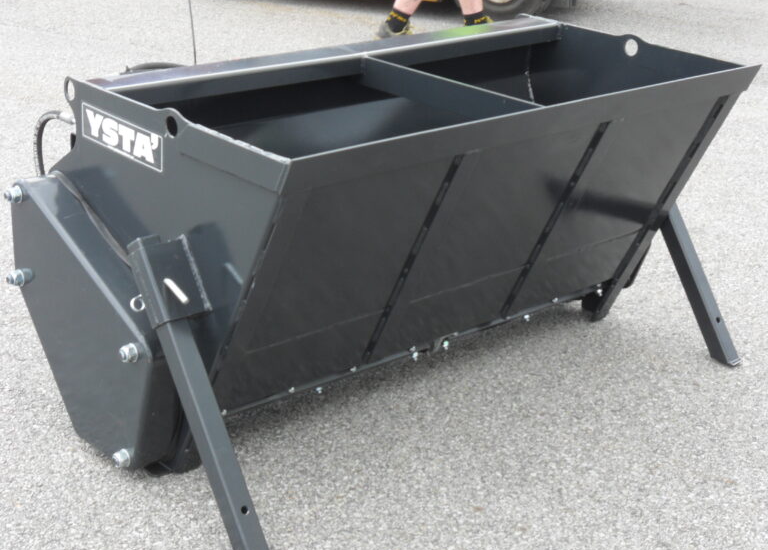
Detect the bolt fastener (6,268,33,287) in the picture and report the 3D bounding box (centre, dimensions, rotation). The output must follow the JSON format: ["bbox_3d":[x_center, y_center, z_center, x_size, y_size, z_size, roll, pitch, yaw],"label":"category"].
[{"bbox_3d":[-0.816,0.007,3.123,0.046,0.036,0.036,-16,28,-40],"label":"bolt fastener"}]

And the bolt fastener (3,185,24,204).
[{"bbox_3d":[-0.820,-0.176,3.078,0.030,0.036,0.036,-16,28,-40],"label":"bolt fastener"}]

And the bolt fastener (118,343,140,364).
[{"bbox_3d":[-0.523,0.163,2.849,0.029,0.037,0.037,-16,28,-40],"label":"bolt fastener"}]

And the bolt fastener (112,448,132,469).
[{"bbox_3d":[-0.562,0.395,2.973,0.028,0.037,0.037,-16,28,-40],"label":"bolt fastener"}]

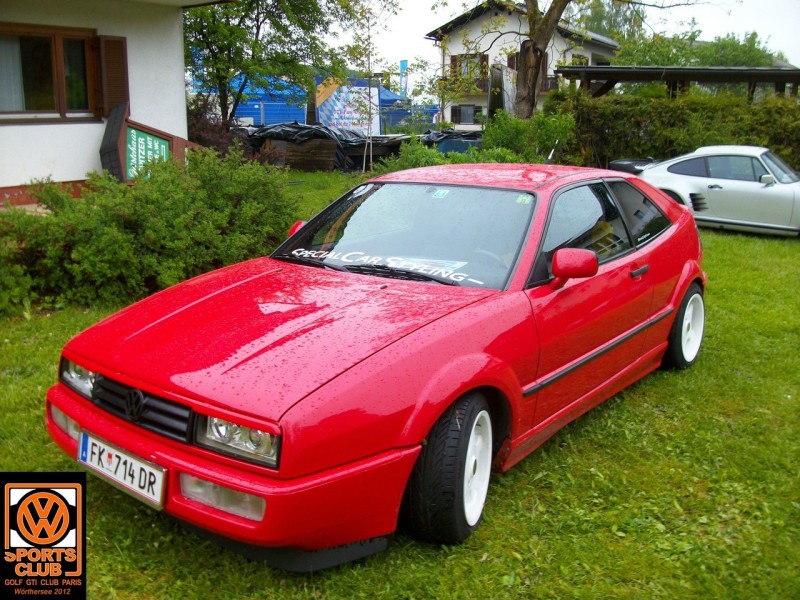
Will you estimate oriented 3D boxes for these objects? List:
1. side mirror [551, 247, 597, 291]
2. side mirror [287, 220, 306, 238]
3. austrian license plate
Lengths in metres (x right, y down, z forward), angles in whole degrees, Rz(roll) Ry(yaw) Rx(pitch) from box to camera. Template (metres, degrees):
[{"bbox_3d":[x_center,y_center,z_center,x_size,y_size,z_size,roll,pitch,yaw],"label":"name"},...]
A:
[{"bbox_3d":[0.745,-0.133,3.389,0.208,0.162,0.110,11,18,38],"label":"side mirror"},{"bbox_3d":[-0.526,-0.364,4.388,0.208,0.162,0.110,11,18,38],"label":"side mirror"},{"bbox_3d":[-0.967,0.575,2.718,0.522,0.128,0.020,11,8,38],"label":"austrian license plate"}]

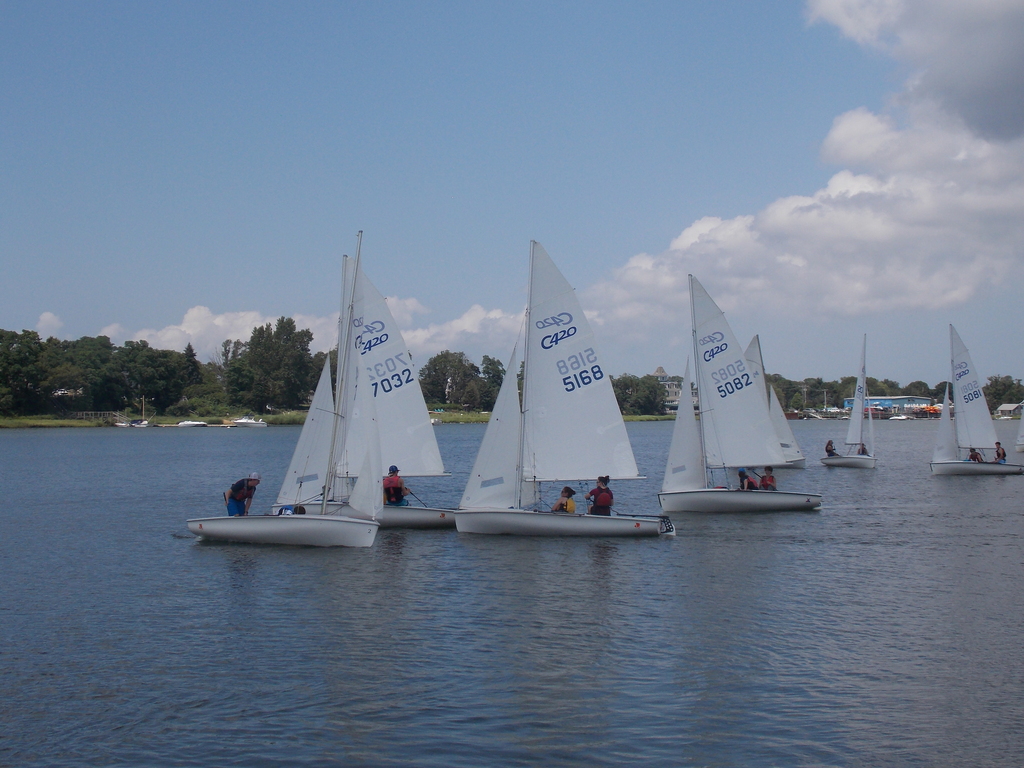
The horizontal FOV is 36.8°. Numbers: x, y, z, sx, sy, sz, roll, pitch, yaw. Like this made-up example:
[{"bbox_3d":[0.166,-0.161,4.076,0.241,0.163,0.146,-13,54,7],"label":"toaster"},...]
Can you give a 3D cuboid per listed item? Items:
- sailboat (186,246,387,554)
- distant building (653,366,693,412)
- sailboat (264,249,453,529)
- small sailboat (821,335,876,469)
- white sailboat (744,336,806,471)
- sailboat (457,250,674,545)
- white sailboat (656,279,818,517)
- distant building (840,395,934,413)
[{"bbox_3d":[-4.397,0.070,29.654,4.300,6.100,1.700,-1,-1,33],"label":"sailboat"},{"bbox_3d":[56.335,2.283,530.150,15.000,16.800,14.000,0,-1,5],"label":"distant building"},{"bbox_3d":[-3.122,0.191,33.753,4.350,6.050,1.650,0,-1,12],"label":"sailboat"},{"bbox_3d":[14.964,0.733,68.353,1.650,6.050,4.300,1,-1,-32],"label":"small sailboat"},{"bbox_3d":[11.133,0.788,68.553,4.300,6.050,1.650,0,-1,-15],"label":"white sailboat"},{"bbox_3d":[1.055,0.107,31.553,4.400,6.050,1.650,0,-1,13],"label":"sailboat"},{"bbox_3d":[5.764,0.254,38.853,4.300,6.050,1.700,0,-1,-20],"label":"white sailboat"},{"bbox_3d":[122.058,6.517,500.047,17.000,5.300,24.000,1,-1,-40],"label":"distant building"}]

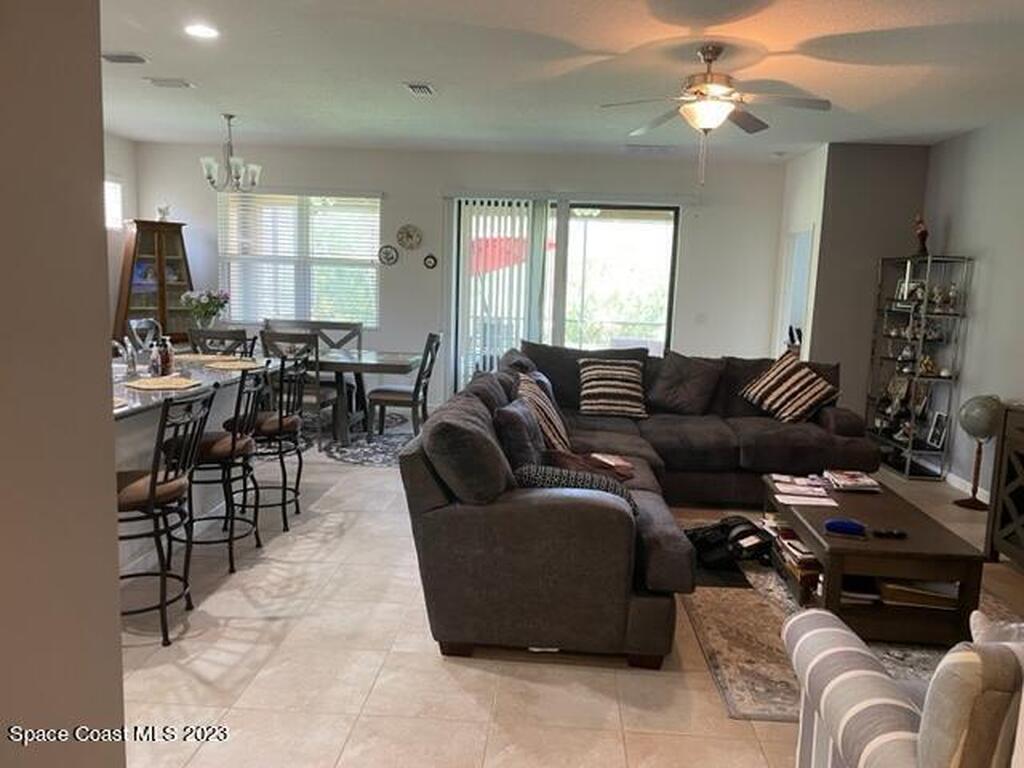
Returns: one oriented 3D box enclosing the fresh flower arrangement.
[{"bbox_3d":[-2.812,-0.598,7.096,0.430,0.530,0.430,2,8,3],"label":"fresh flower arrangement"}]

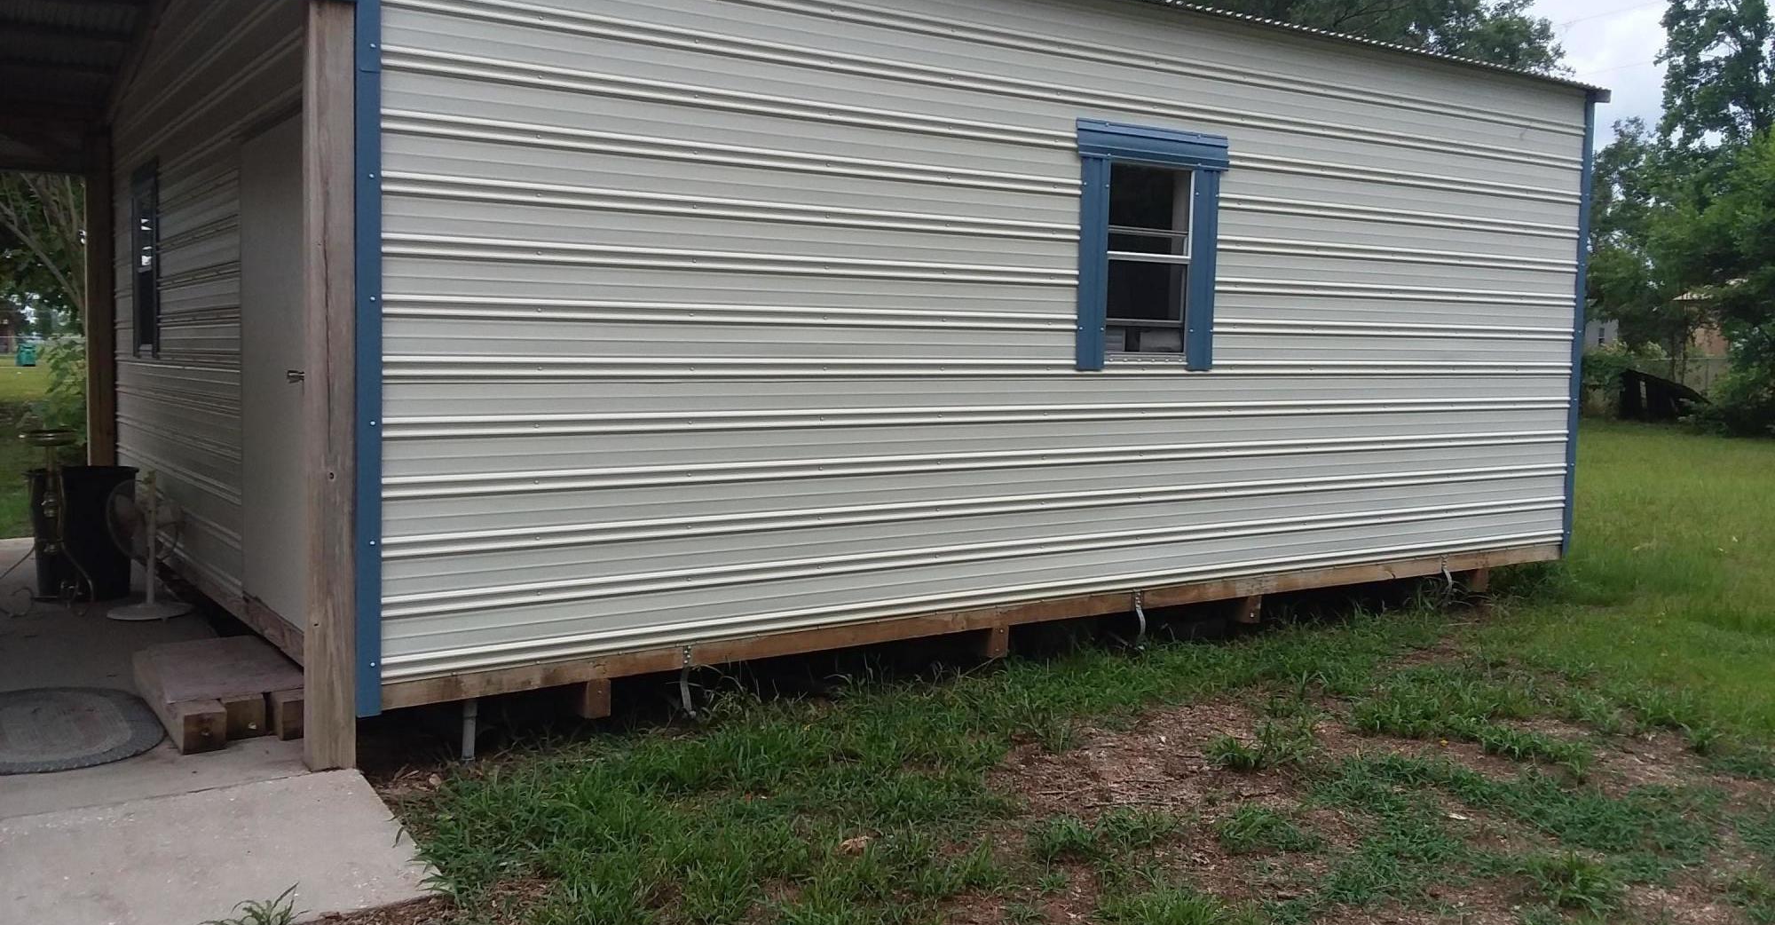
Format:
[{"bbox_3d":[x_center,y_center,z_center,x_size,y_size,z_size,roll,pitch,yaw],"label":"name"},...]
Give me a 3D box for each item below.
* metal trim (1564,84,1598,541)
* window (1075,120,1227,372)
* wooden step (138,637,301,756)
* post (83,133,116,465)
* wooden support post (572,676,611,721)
[{"bbox_3d":[4.328,-0.833,8.734,0.085,2.912,0.083,-2,6,-33],"label":"metal trim"},{"bbox_3d":[1.295,-1.021,6.686,0.943,1.162,0.074,-2,6,-33],"label":"window"},{"bbox_3d":[-2.715,0.917,5.646,0.485,0.155,1.360,-2,5,-35],"label":"wooden step"},{"bbox_3d":[-5.314,-0.789,9.373,0.143,2.898,0.143,-3,6,-36],"label":"post"},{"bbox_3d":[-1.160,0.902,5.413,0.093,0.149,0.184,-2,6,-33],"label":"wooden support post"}]

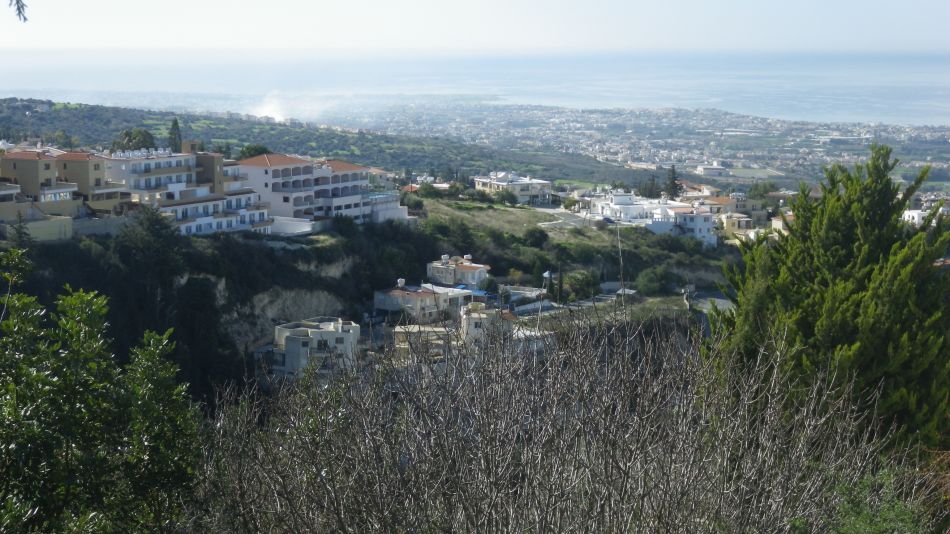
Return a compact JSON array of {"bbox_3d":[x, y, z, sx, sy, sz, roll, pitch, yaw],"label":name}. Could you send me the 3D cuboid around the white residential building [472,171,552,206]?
[{"bbox_3d":[10.156,-21.197,425.876,14.469,8.200,15.975,-5,10,-34],"label":"white residential building"}]

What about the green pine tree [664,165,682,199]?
[{"bbox_3d":[58.446,-24.507,460.842,5.303,11.500,5.303,0,8,0],"label":"green pine tree"}]

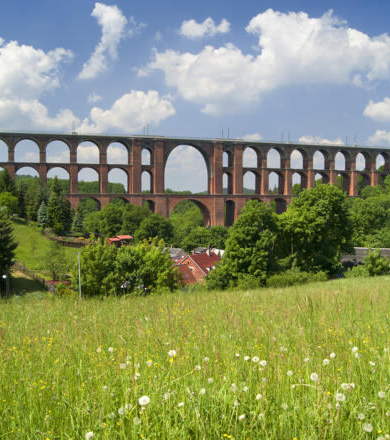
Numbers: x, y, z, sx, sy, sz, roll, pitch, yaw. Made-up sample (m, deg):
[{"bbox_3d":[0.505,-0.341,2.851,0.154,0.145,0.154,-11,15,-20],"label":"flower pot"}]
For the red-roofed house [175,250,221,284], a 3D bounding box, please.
[{"bbox_3d":[1.158,11.055,104.000,9.500,8.500,9.800,-2,3,-45],"label":"red-roofed house"}]

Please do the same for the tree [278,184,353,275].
[{"bbox_3d":[18.298,1.595,75.000,11.000,13.800,10.500,0,2,0],"label":"tree"}]

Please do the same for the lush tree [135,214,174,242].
[{"bbox_3d":[-12.604,3.189,150.000,11.300,9.800,10.800,0,2,0],"label":"lush tree"}]

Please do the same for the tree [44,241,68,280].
[{"bbox_3d":[-21.873,6.396,78.000,3.800,6.300,3.800,0,2,0],"label":"tree"}]

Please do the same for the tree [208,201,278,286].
[{"bbox_3d":[7.021,3.769,73.000,10.400,13.200,10.000,0,2,0],"label":"tree"}]

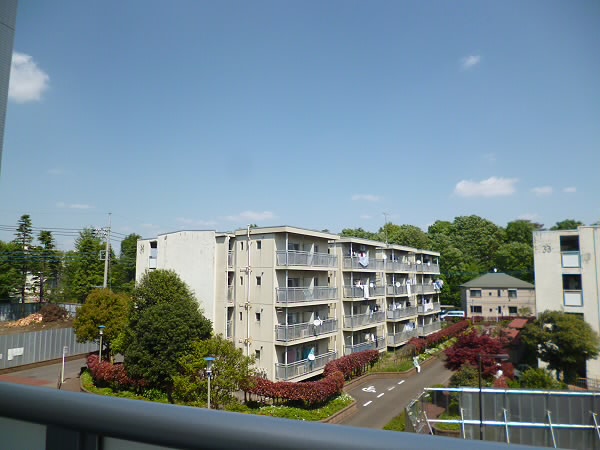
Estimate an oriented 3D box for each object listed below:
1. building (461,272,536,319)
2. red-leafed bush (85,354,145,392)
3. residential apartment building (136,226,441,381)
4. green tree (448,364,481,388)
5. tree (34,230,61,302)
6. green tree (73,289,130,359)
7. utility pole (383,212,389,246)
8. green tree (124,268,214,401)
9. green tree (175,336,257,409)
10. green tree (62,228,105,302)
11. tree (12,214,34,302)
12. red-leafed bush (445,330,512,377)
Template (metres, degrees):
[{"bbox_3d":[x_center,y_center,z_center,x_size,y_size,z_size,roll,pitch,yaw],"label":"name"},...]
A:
[{"bbox_3d":[37.961,13.988,80.448,12.200,8.900,8.600,-2,-8,16],"label":"building"},{"bbox_3d":[-13.891,11.382,32.728,7.594,1.650,1.900,-5,-9,37],"label":"red-leafed bush"},{"bbox_3d":[2.943,8.464,50.391,16.930,11.880,39.880,-4,-8,34],"label":"residential apartment building"},{"bbox_3d":[12.067,11.181,30.508,2.200,1.850,2.200,0,-7,0],"label":"green tree"},{"bbox_3d":[-44.990,8.796,73.943,3.960,15.670,3.960,0,-7,0],"label":"tree"},{"bbox_3d":[-18.407,9.544,39.234,5.400,6.900,5.200,4,-8,-24],"label":"green tree"},{"bbox_3d":[9.373,0.476,45.436,0.600,3.750,0.600,-5,-9,35],"label":"utility pole"},{"bbox_3d":[-8.585,7.209,27.158,5.310,8.430,5.310,0,-7,0],"label":"green tree"},{"bbox_3d":[-5.345,9.187,26.483,5.000,4.500,4.700,2,-7,-11],"label":"green tree"},{"bbox_3d":[-40.028,8.804,76.742,6.680,16.370,6.680,0,-7,0],"label":"green tree"},{"bbox_3d":[-56.599,8.335,85.297,4.400,20.600,4.400,5,-9,-33],"label":"tree"},{"bbox_3d":[15.539,10.997,36.527,5.500,3.600,5.000,-3,-8,22],"label":"red-leafed bush"}]

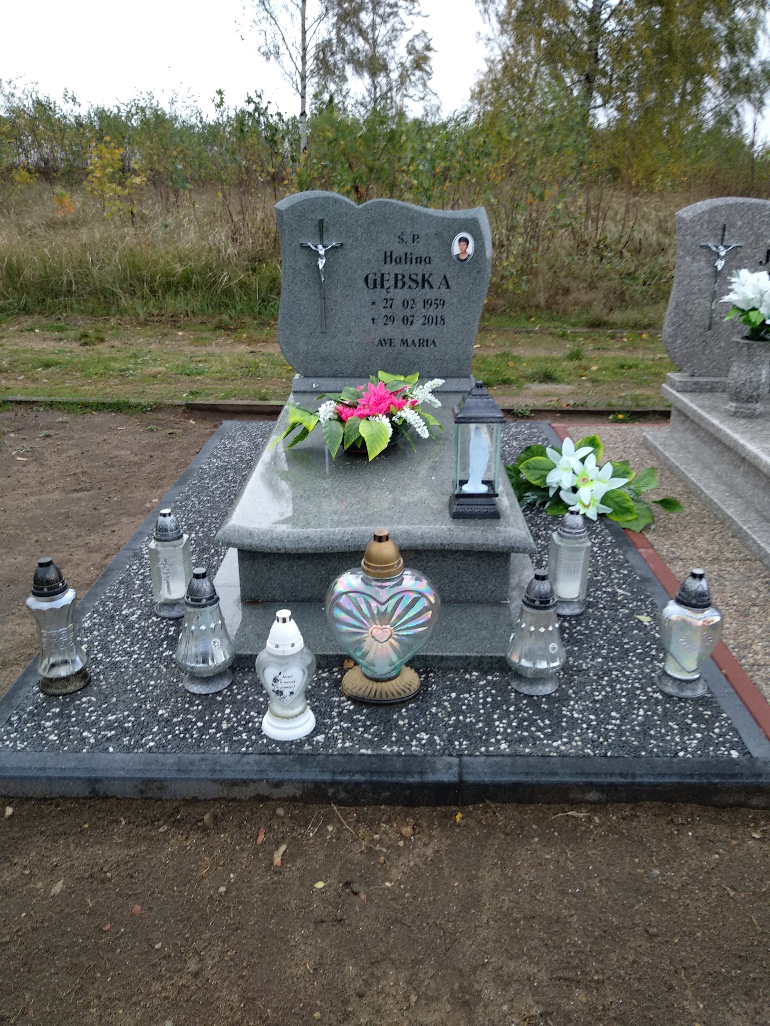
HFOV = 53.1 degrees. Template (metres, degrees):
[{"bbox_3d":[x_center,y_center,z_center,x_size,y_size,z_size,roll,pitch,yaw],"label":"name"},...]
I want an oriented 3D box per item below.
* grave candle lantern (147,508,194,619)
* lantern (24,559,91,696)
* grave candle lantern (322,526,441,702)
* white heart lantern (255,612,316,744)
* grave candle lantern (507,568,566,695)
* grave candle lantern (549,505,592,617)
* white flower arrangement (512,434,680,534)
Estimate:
[{"bbox_3d":[-0.571,0.131,2.045,0.100,0.288,0.094,-1,22,-3],"label":"grave candle lantern"},{"bbox_3d":[-0.736,0.246,1.729,0.113,0.308,0.112,0,22,0],"label":"lantern"},{"bbox_3d":[-0.006,0.218,1.707,0.252,0.376,0.158,0,22,0],"label":"grave candle lantern"},{"bbox_3d":[-0.203,0.324,1.589,0.122,0.266,0.114,-1,22,-4],"label":"white heart lantern"},{"bbox_3d":[0.343,0.260,1.735,0.132,0.278,0.130,0,22,0],"label":"grave candle lantern"},{"bbox_3d":[0.496,0.126,2.058,0.096,0.288,0.092,0,22,0],"label":"grave candle lantern"},{"bbox_3d":[0.734,-0.116,2.752,0.570,0.225,0.430,0,22,0],"label":"white flower arrangement"}]

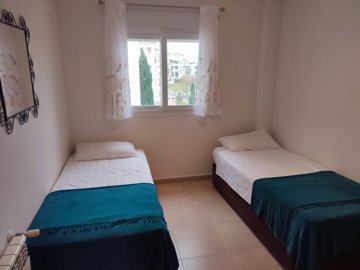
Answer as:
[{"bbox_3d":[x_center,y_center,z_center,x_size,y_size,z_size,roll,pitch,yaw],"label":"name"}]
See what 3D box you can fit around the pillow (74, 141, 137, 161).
[{"bbox_3d":[-0.922,0.181,3.278,0.720,0.150,0.360,-3,15,-12],"label":"pillow"}]

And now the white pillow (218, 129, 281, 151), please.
[{"bbox_3d":[0.927,0.073,3.632,0.740,0.170,0.380,-3,15,-12],"label":"white pillow"}]

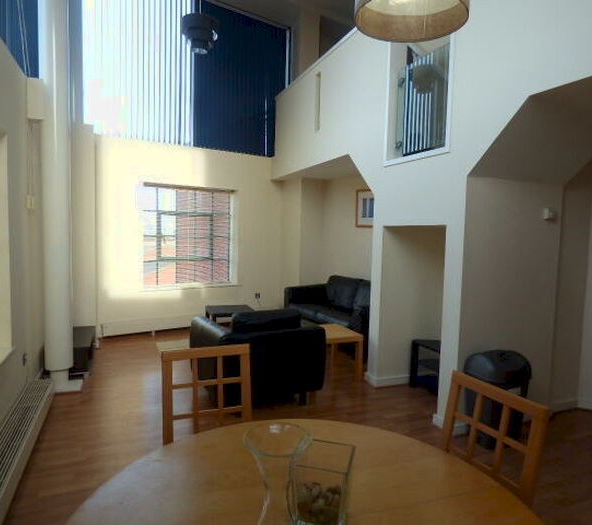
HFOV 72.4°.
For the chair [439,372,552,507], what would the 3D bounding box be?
[{"bbox_3d":[0.522,0.917,1.426,0.500,0.895,0.415,-1,5,-27],"label":"chair"}]

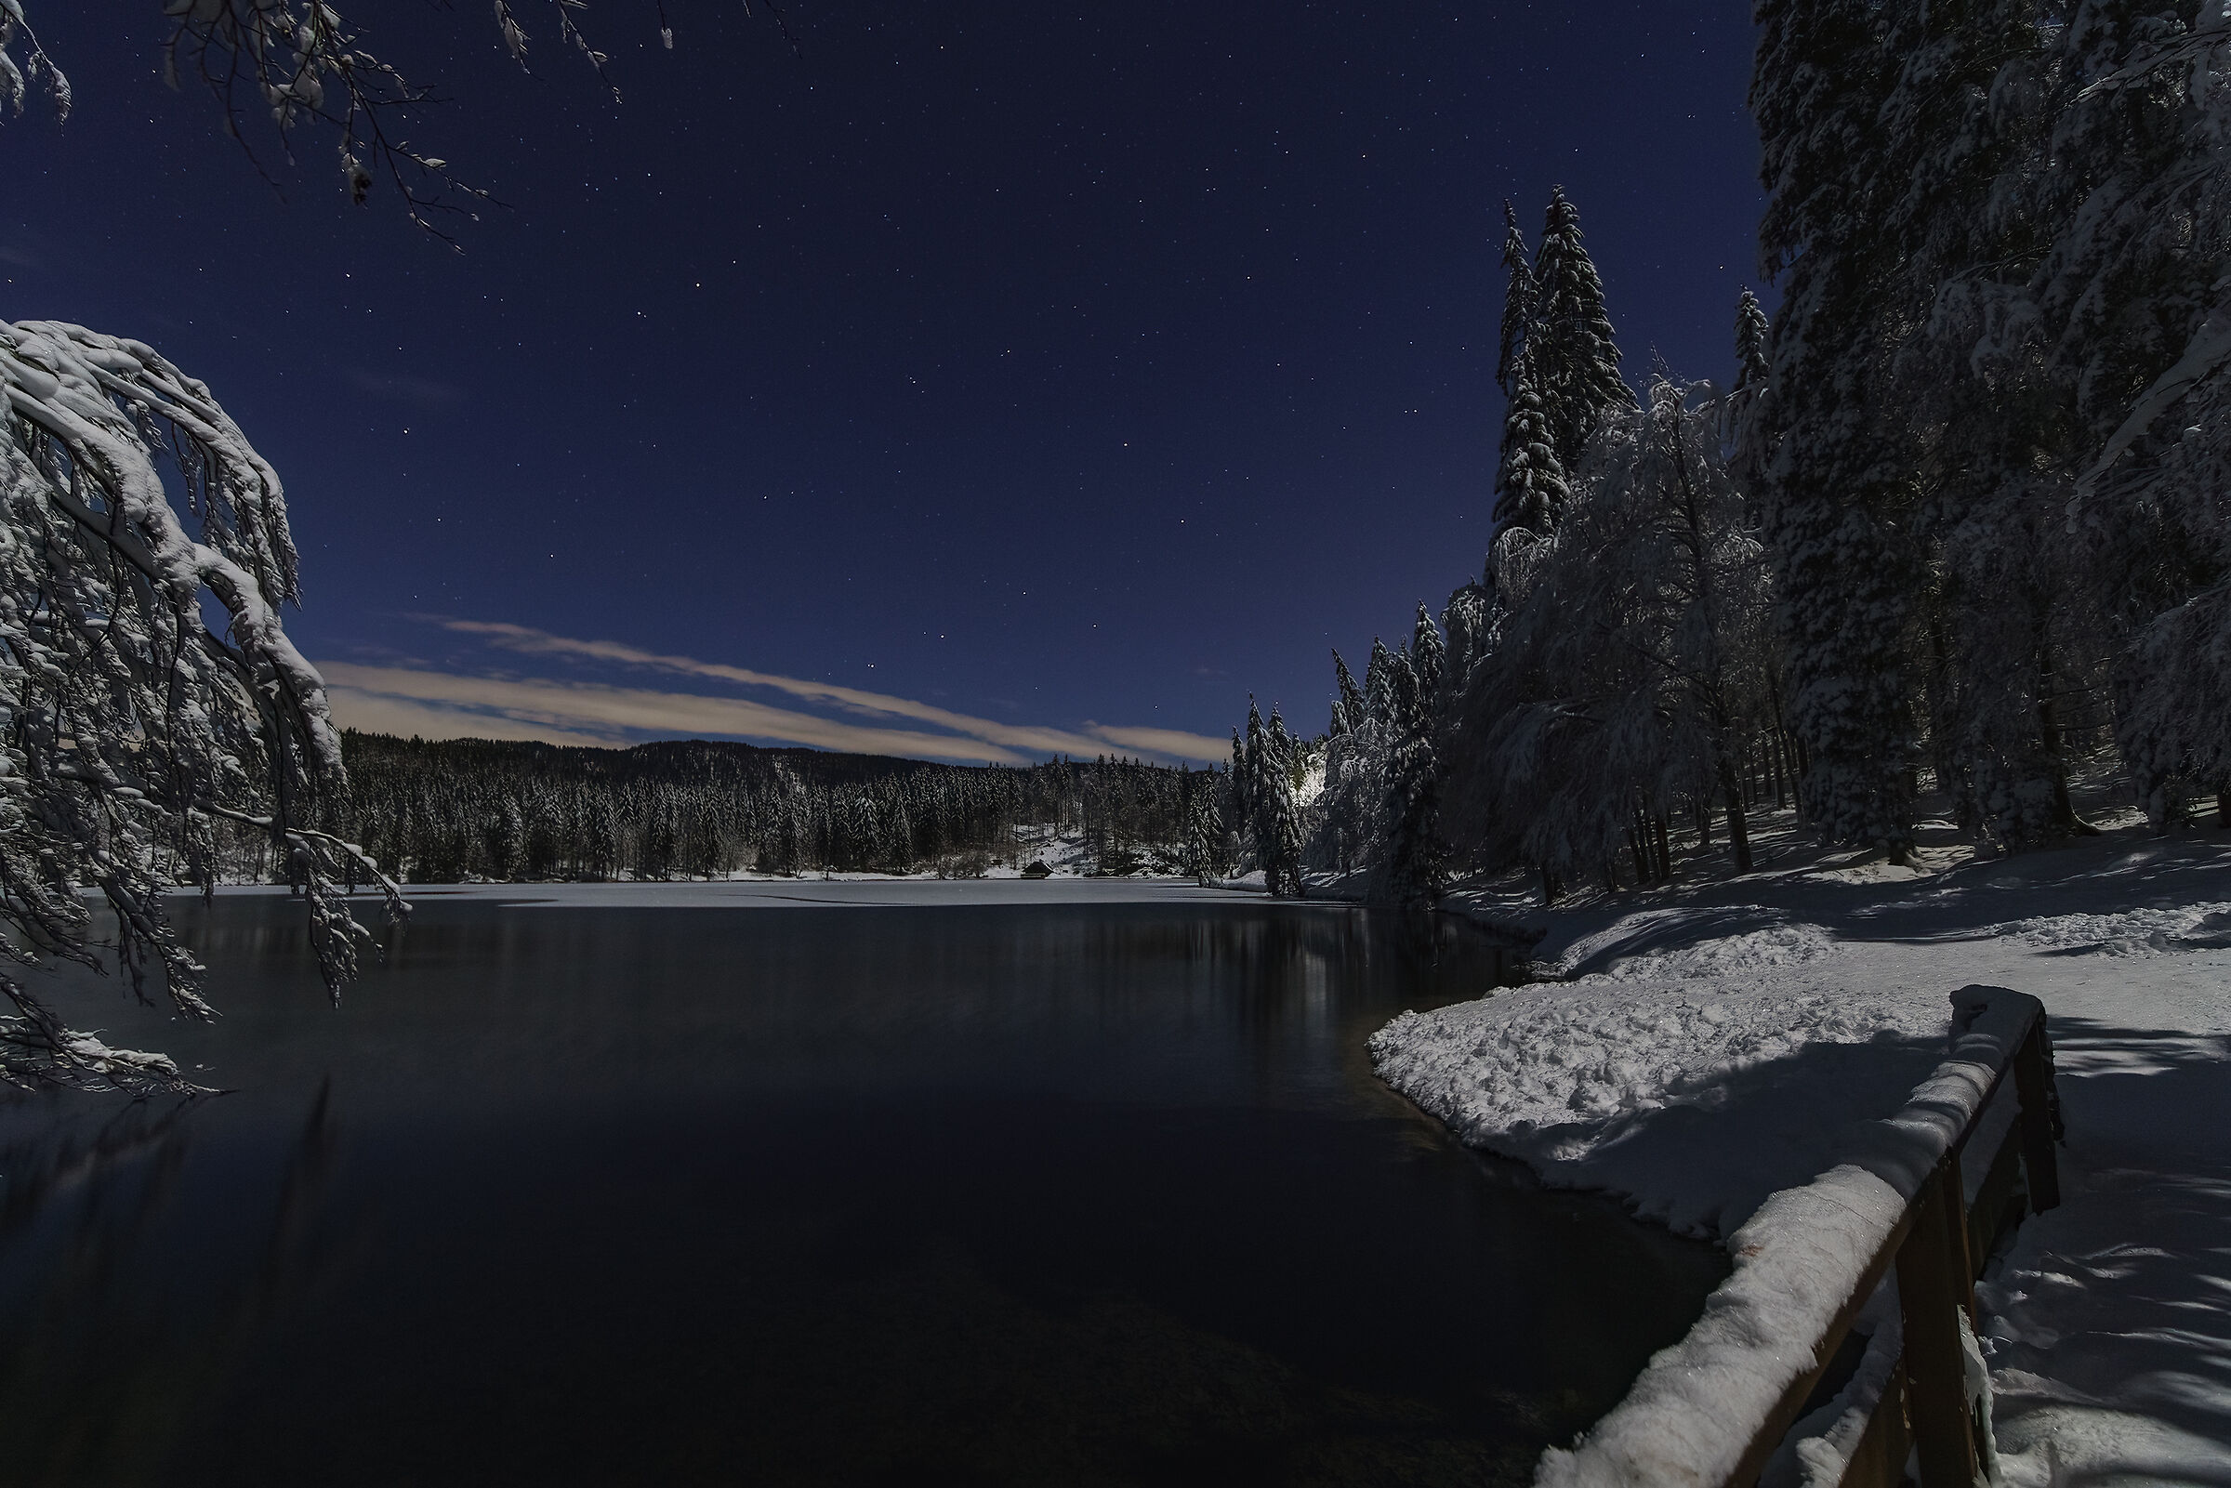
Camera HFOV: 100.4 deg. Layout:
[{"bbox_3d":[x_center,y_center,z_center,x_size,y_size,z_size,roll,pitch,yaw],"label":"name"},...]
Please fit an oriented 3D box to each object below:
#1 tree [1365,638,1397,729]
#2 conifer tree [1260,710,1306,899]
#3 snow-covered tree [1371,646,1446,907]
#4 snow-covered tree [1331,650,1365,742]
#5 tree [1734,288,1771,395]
[{"bbox_3d":[24.360,0.770,84.660,5.000,21.270,5.000,0,-8,0],"label":"tree"},{"bbox_3d":[14.260,4.920,80.060,4.100,16.220,4.100,0,-8,0],"label":"conifer tree"},{"bbox_3d":[18.140,1.860,57.270,4.500,16.010,4.500,0,-8,0],"label":"snow-covered tree"},{"bbox_3d":[21.750,1.300,86.610,4.800,20.760,4.800,0,-8,0],"label":"snow-covered tree"},{"bbox_3d":[33.430,-10.600,47.850,5.000,27.580,5.000,0,-8,0],"label":"tree"}]

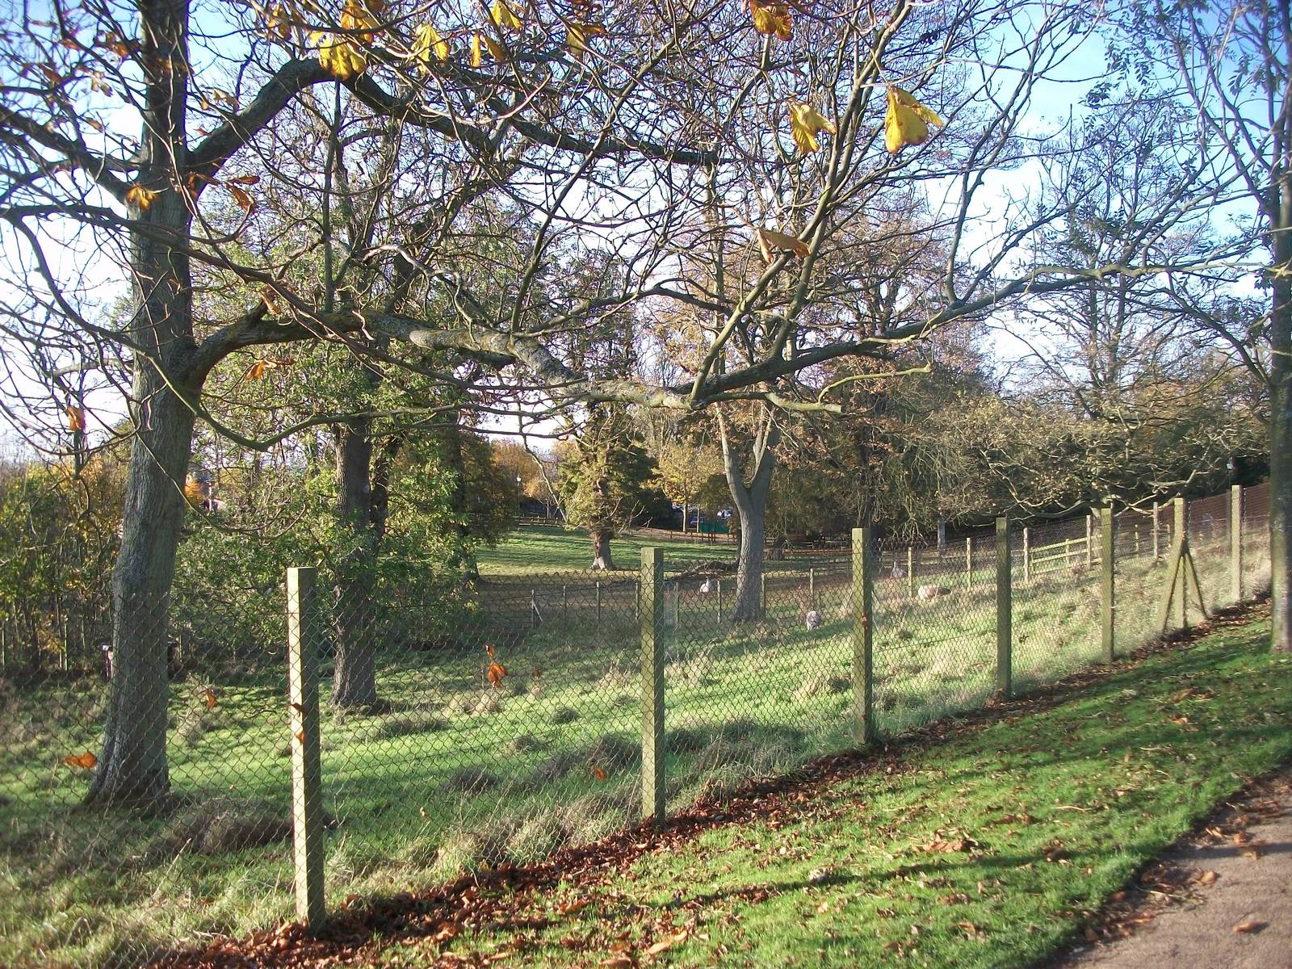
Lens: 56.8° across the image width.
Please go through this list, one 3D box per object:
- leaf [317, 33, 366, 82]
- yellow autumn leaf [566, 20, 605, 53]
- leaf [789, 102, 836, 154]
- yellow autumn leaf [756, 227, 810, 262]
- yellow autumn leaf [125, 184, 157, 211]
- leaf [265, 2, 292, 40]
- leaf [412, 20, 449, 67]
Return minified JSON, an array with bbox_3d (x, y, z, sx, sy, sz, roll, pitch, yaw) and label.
[{"bbox_3d":[-1.194,-1.682,4.700,0.191,0.191,0.114,-1,1,-14],"label":"leaf"},{"bbox_3d":[-0.246,-1.837,4.900,0.157,0.133,0.087,-1,1,-3],"label":"yellow autumn leaf"},{"bbox_3d":[0.572,-1.225,4.100,0.163,0.180,0.103,0,1,8],"label":"leaf"},{"bbox_3d":[0.481,-0.845,4.200,0.192,0.124,0.093,-1,1,7],"label":"yellow autumn leaf"},{"bbox_3d":[-2.659,-1.515,6.300,0.170,0.138,0.107,-1,2,-23],"label":"yellow autumn leaf"},{"bbox_3d":[-1.630,-2.054,5.300,0.121,0.170,0.100,-1,1,-17],"label":"leaf"},{"bbox_3d":[-0.864,-1.769,4.800,0.150,0.191,0.101,-1,1,-10],"label":"leaf"}]

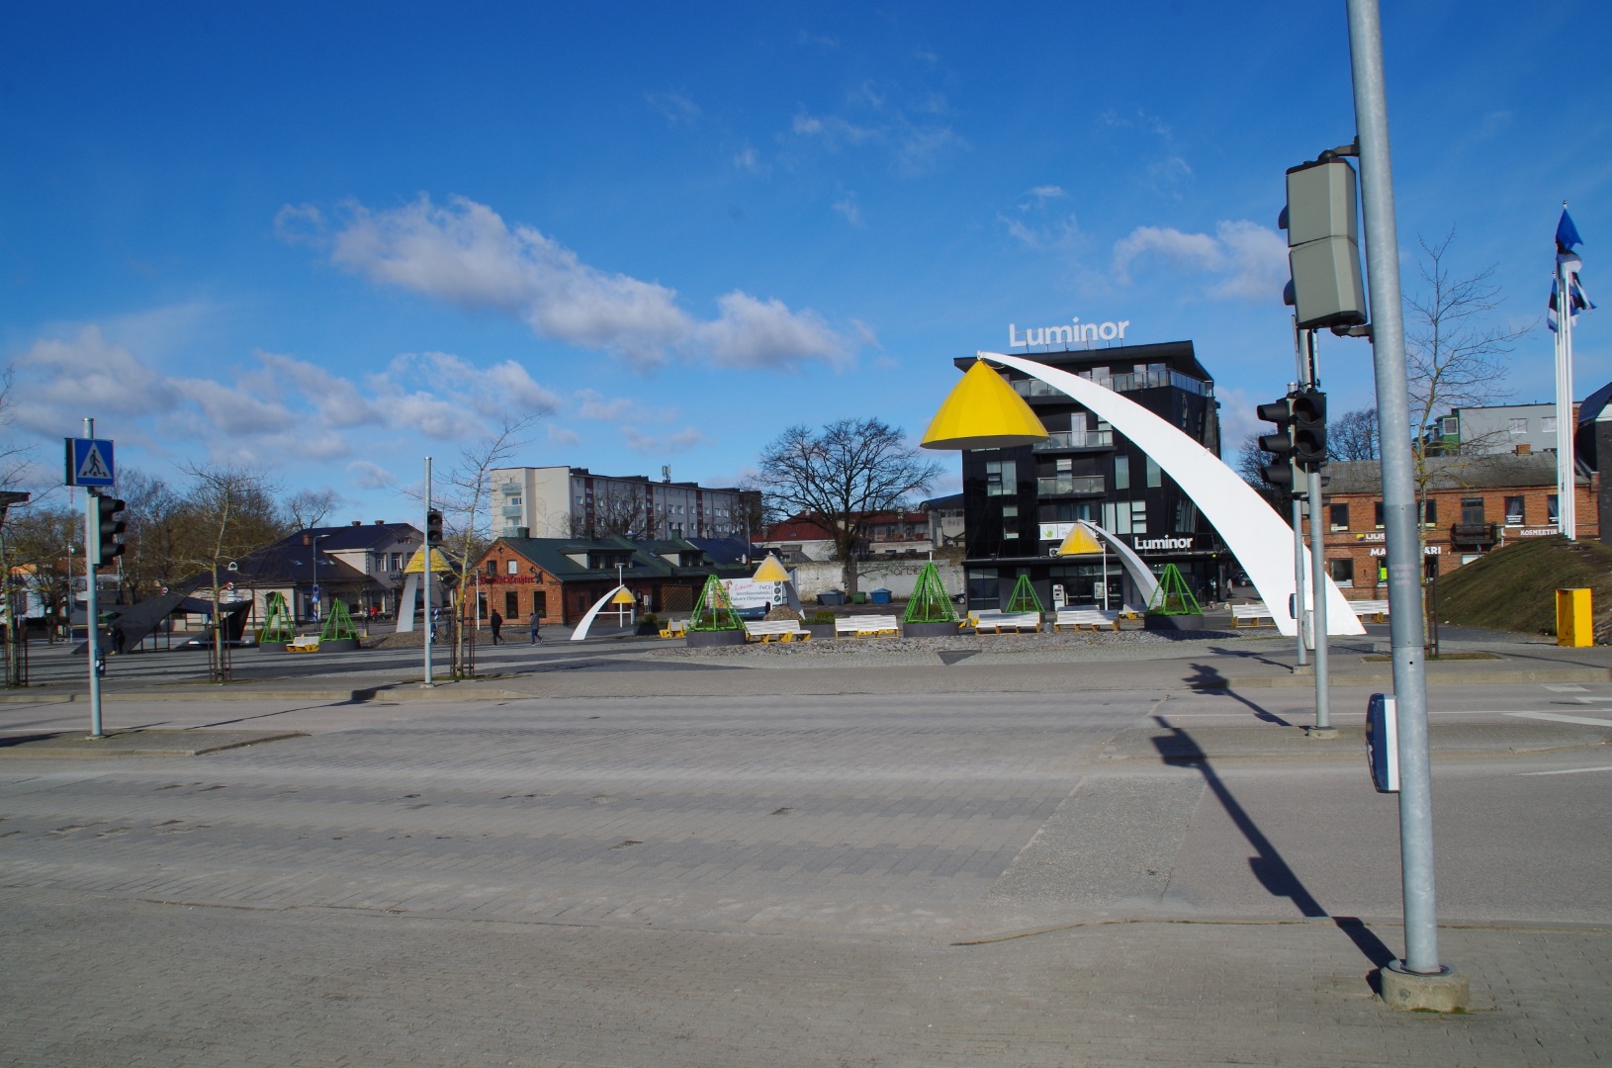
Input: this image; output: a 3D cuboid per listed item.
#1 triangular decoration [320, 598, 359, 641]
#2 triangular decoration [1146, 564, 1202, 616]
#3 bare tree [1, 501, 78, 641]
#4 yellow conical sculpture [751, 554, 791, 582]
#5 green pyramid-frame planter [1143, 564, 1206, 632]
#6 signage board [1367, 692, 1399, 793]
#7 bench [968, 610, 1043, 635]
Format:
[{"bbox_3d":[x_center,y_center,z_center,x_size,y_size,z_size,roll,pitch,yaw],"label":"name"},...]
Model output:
[{"bbox_3d":[-25.871,4.792,67.000,2.150,2.250,2.150,-2,-1,0],"label":"triangular decoration"},{"bbox_3d":[13.190,2.029,43.200,2.050,1.950,2.050,-2,0,0],"label":"triangular decoration"},{"bbox_3d":[-50.647,2.631,80.000,4.800,9.200,4.800,-2,-1,0],"label":"bare tree"},{"bbox_3d":[-2.192,2.153,75.000,2.450,1.800,2.450,-2,-1,0],"label":"yellow conical sculpture"},{"bbox_3d":[14.500,2.504,47.500,2.350,2.650,2.350,-2,-1,0],"label":"green pyramid-frame planter"},{"bbox_3d":[2.335,0.843,4.880,0.075,0.400,0.120,-2,-1,0],"label":"signage board"},{"bbox_3d":[7.495,3.315,44.600,2.450,0.800,0.750,-2,0,10],"label":"bench"}]

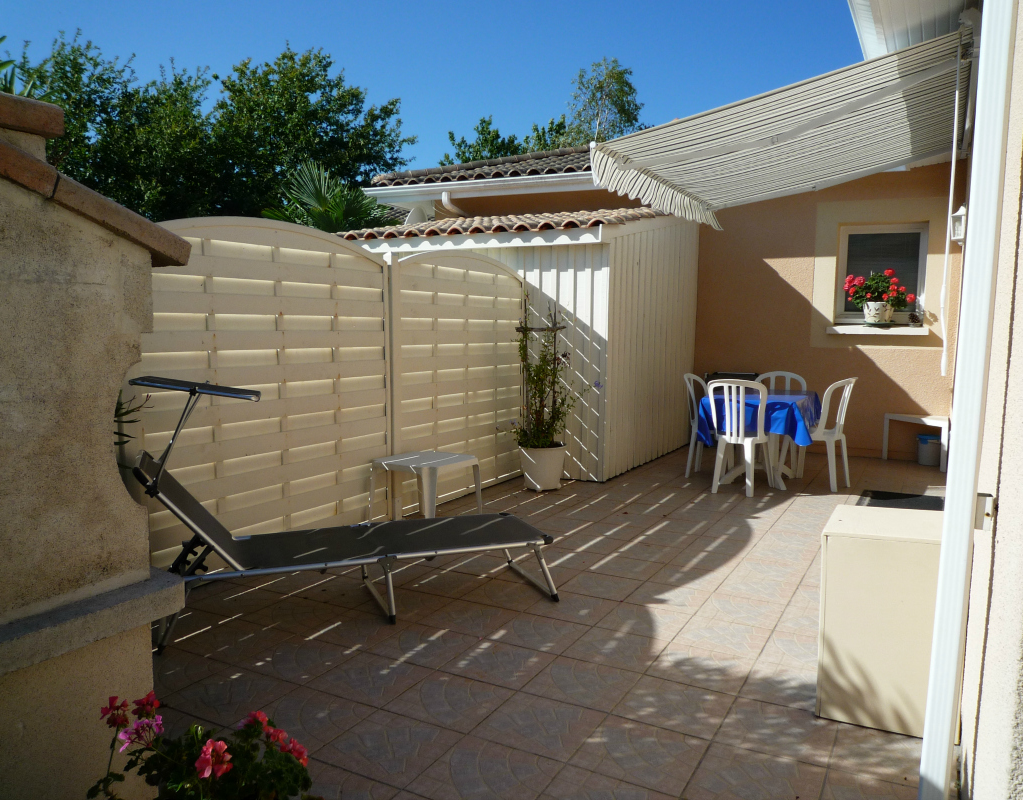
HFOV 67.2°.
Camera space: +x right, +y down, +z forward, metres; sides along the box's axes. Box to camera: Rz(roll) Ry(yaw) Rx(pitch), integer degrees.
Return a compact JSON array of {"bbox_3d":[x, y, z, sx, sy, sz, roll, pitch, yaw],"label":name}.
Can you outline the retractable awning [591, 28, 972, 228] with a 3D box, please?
[{"bbox_3d":[2.058,-1.671,5.450,2.000,0.570,2.980,3,6,29],"label":"retractable awning"}]

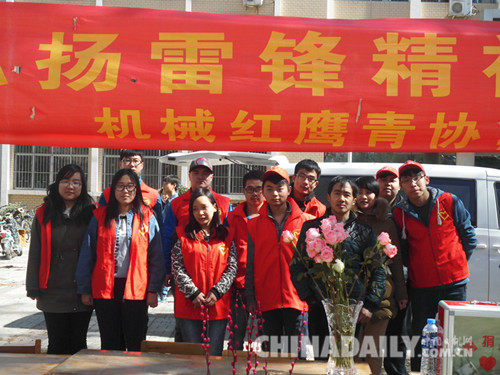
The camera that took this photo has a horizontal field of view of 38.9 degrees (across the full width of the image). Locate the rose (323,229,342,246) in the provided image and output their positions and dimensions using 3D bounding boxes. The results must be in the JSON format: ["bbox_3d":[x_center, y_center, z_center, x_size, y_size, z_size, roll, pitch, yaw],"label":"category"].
[{"bbox_3d":[0.323,0.197,2.790,0.066,0.064,0.066,0,27,0],"label":"rose"}]

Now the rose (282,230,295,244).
[{"bbox_3d":[0.153,0.197,2.800,0.050,0.053,0.050,-24,6,0],"label":"rose"}]

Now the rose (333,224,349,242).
[{"bbox_3d":[0.362,0.184,2.830,0.063,0.065,0.063,16,21,0],"label":"rose"}]

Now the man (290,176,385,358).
[{"bbox_3d":[0.540,0.785,4.450,0.570,1.700,0.320,2,1,3],"label":"man"}]

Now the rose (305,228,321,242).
[{"bbox_3d":[0.248,0.190,2.800,0.058,0.055,0.056,-9,6,0],"label":"rose"}]

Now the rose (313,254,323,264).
[{"bbox_3d":[0.272,0.282,2.790,0.052,0.052,0.052,-17,31,0],"label":"rose"}]

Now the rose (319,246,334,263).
[{"bbox_3d":[0.303,0.262,2.770,0.058,0.057,0.058,4,41,0],"label":"rose"}]

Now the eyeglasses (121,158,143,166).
[{"bbox_3d":[-0.865,-0.184,5.200,0.145,0.045,0.140,5,-5,-8],"label":"eyeglasses"}]

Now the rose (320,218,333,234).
[{"bbox_3d":[0.303,0.154,2.800,0.050,0.060,0.050,2,1,0],"label":"rose"}]

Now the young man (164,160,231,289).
[{"bbox_3d":[-0.389,0.657,5.350,0.530,1.767,0.320,0,0,-5],"label":"young man"}]

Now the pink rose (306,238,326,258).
[{"bbox_3d":[0.264,0.241,2.800,0.072,0.070,0.066,-6,15,0],"label":"pink rose"}]

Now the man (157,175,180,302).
[{"bbox_3d":[-1.020,0.675,8.900,0.360,1.660,0.480,1,1,-37],"label":"man"}]

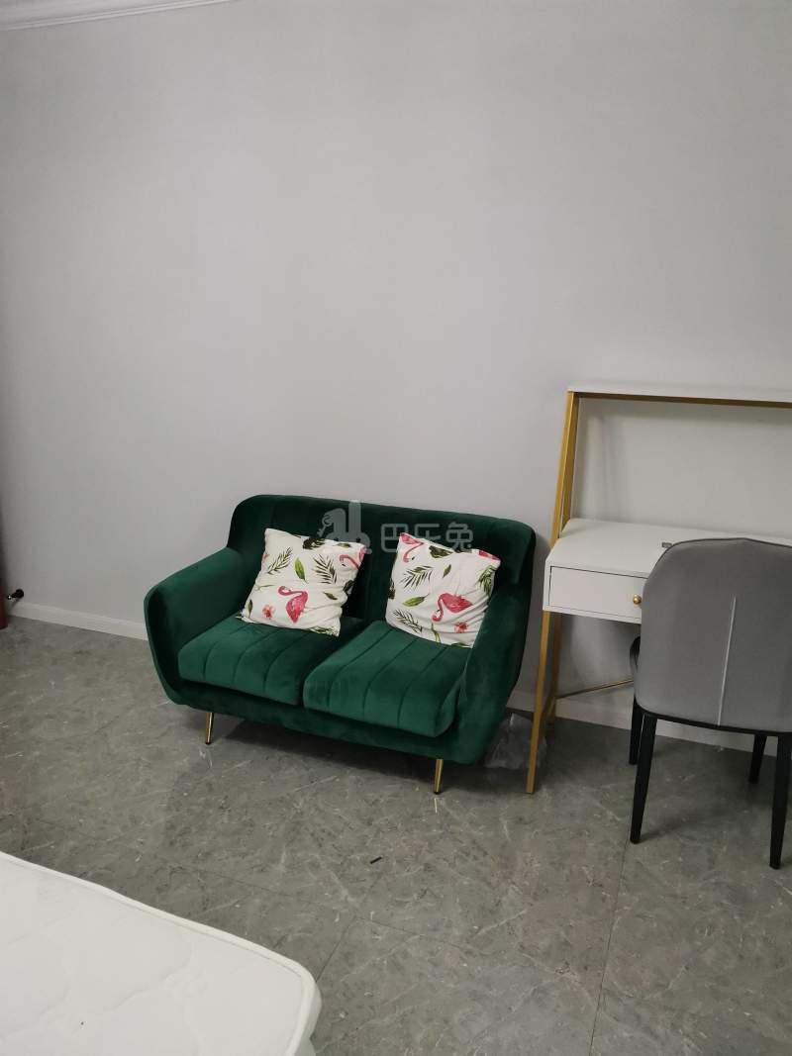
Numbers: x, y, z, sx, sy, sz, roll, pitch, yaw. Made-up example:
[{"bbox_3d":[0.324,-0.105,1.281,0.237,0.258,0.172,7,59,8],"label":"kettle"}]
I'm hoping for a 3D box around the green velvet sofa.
[{"bbox_3d":[-0.175,0.371,2.810,1.220,0.820,0.710,6,12,20],"label":"green velvet sofa"}]

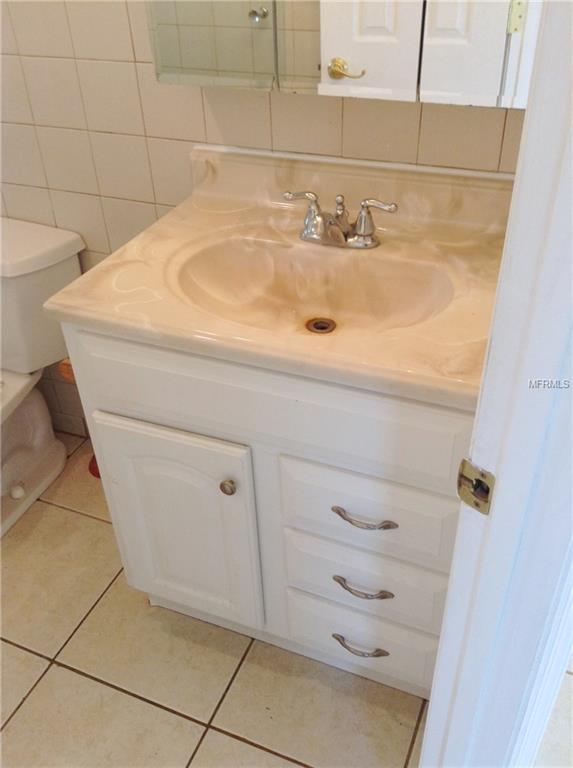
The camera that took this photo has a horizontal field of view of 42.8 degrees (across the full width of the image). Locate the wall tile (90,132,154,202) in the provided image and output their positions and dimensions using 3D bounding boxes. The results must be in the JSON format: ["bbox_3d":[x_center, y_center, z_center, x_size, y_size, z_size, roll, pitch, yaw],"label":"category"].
[{"bbox_3d":[-0.378,-0.502,1.694,0.152,0.152,0.008,13,38,20],"label":"wall tile"}]

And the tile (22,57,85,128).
[{"bbox_3d":[-0.524,-0.659,1.656,0.152,0.152,0.008,13,38,20],"label":"tile"}]

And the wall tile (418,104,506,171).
[{"bbox_3d":[0.323,-0.467,1.346,0.152,0.152,0.008,13,38,20],"label":"wall tile"}]

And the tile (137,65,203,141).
[{"bbox_3d":[-0.241,-0.595,1.552,0.152,0.152,0.008,13,38,20],"label":"tile"}]

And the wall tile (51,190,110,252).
[{"bbox_3d":[-0.515,-0.410,1.835,0.152,0.152,0.008,13,38,20],"label":"wall tile"}]

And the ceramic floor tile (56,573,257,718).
[{"bbox_3d":[-0.269,0.571,1.768,0.406,0.009,0.406,13,38,20],"label":"ceramic floor tile"}]

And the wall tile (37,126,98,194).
[{"bbox_3d":[-0.519,-0.534,1.746,0.152,0.152,0.008,13,38,20],"label":"wall tile"}]

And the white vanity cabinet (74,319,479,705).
[{"bbox_3d":[0.066,0.164,1.585,0.745,0.847,0.532,13,38,20],"label":"white vanity cabinet"}]

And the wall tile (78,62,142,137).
[{"bbox_3d":[-0.383,-0.627,1.604,0.152,0.152,0.008,13,38,20],"label":"wall tile"}]

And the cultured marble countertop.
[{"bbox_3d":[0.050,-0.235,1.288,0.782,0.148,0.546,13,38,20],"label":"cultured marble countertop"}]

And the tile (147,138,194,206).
[{"bbox_3d":[-0.237,-0.470,1.642,0.152,0.152,0.008,13,38,20],"label":"tile"}]

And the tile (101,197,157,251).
[{"bbox_3d":[-0.374,-0.378,1.784,0.152,0.152,0.008,13,38,20],"label":"tile"}]

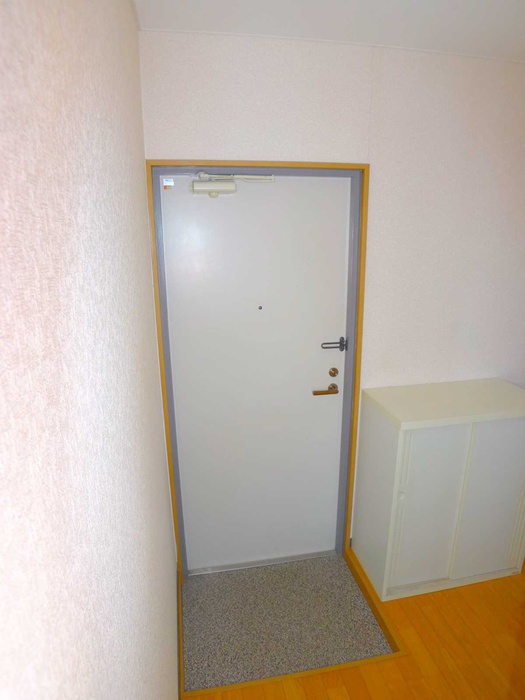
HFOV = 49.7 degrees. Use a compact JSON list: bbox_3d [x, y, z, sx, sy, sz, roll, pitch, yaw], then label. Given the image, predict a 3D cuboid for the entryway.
[{"bbox_3d":[0.067,0.288,2.345,0.942,2.015,0.739,-4,18,-10],"label":"entryway"}]

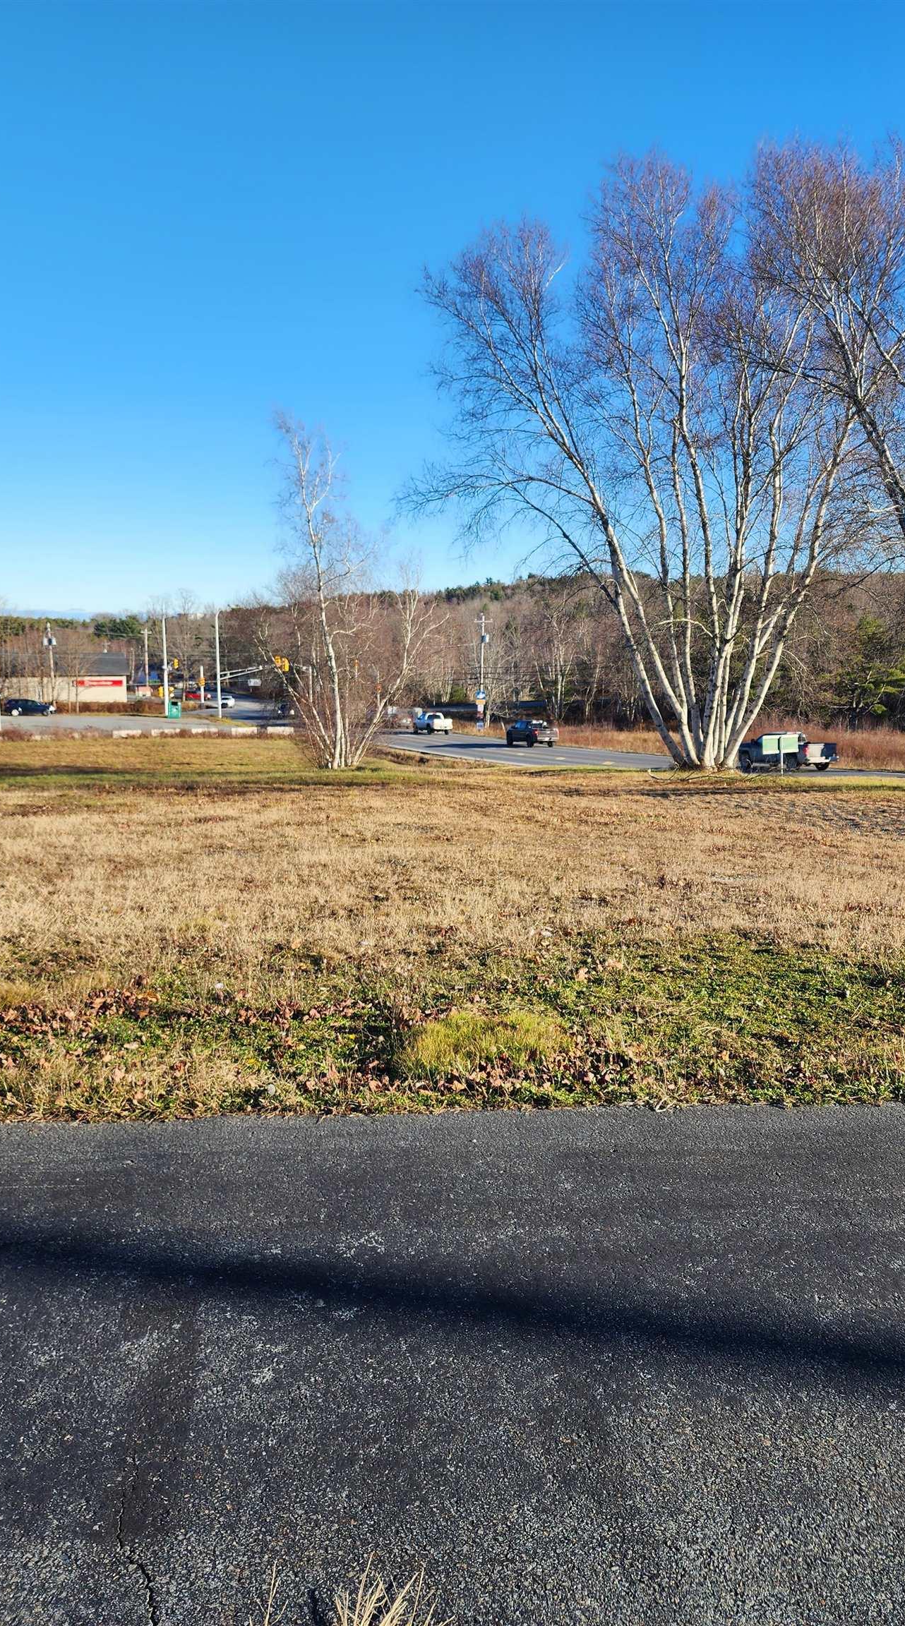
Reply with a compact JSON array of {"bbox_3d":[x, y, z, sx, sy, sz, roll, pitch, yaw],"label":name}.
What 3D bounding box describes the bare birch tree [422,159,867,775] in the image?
[{"bbox_3d":[6.550,-12.300,38.800,16.200,21.200,13.500,0,7,0],"label":"bare birch tree"}]

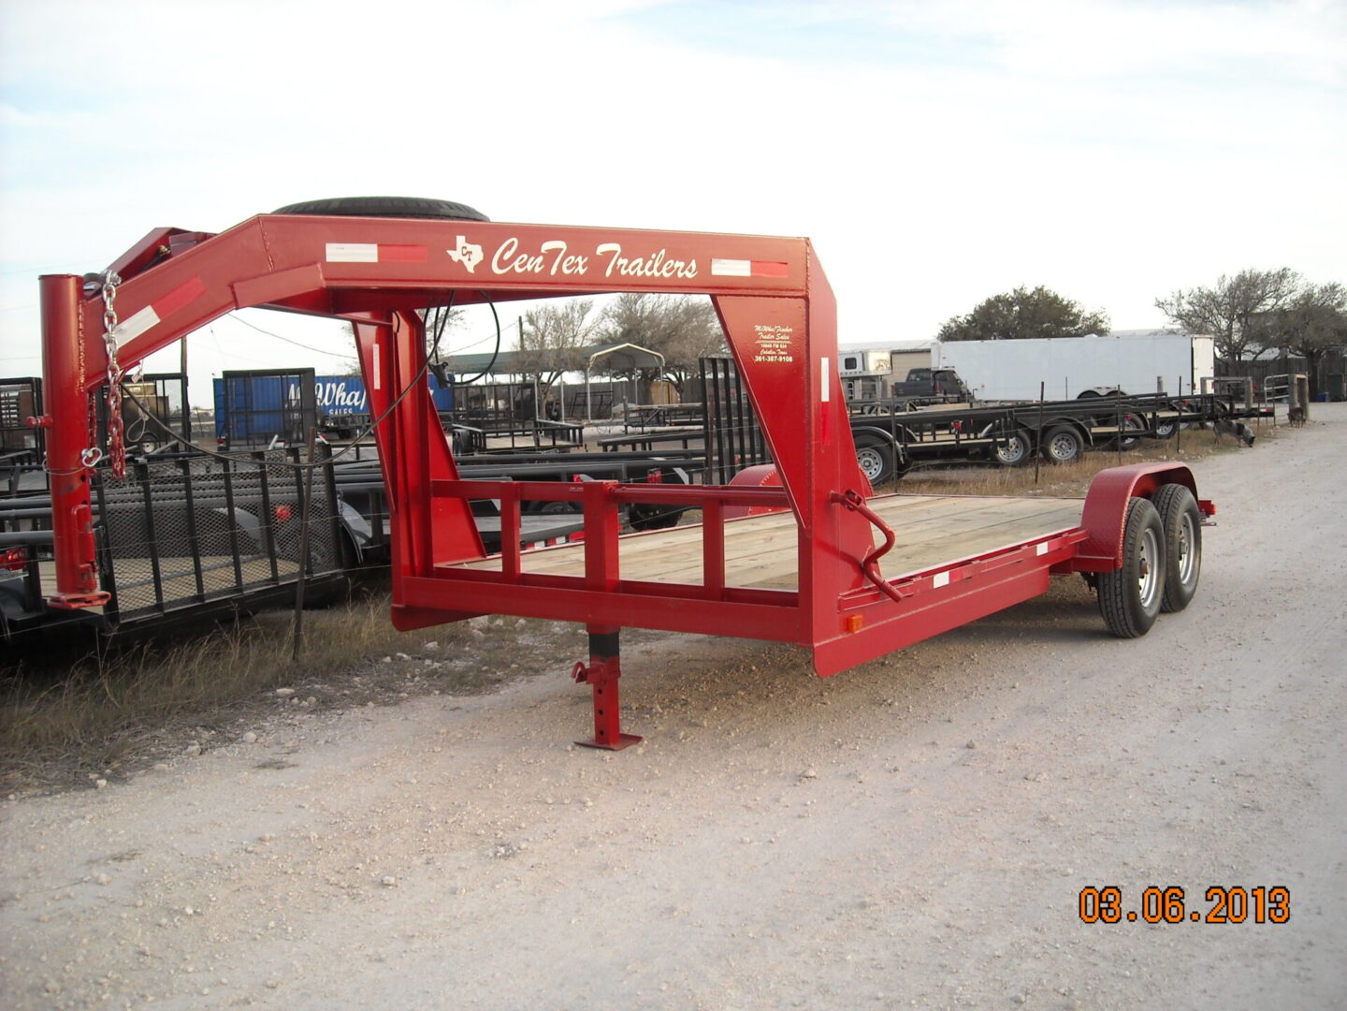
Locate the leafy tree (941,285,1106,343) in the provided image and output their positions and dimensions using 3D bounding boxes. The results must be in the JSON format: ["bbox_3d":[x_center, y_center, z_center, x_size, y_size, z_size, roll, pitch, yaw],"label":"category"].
[{"bbox_3d":[17.500,-7.900,68.000,8.800,6.100,8.400,-1,4,0],"label":"leafy tree"}]

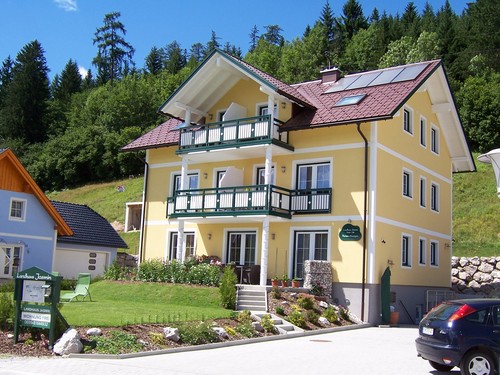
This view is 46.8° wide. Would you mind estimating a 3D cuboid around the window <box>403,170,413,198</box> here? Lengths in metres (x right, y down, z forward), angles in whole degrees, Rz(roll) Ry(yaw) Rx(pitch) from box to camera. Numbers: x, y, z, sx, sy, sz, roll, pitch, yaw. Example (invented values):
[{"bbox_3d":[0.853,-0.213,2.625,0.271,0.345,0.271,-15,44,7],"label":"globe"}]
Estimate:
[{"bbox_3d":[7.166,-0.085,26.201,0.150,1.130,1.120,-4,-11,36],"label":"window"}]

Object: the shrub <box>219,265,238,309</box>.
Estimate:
[{"bbox_3d":[-0.791,3.676,21.400,0.643,1.567,0.643,3,-8,0],"label":"shrub"}]

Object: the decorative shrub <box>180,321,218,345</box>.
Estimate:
[{"bbox_3d":[-1.154,3.249,12.946,0.896,0.516,0.615,3,-9,-4],"label":"decorative shrub"}]

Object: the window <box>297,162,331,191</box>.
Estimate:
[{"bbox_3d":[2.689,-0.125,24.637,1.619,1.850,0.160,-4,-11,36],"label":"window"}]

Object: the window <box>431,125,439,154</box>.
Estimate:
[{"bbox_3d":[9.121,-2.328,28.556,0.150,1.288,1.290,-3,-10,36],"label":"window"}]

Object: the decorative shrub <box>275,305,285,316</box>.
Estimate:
[{"bbox_3d":[0.930,3.878,18.219,0.315,0.363,0.298,2,-9,3],"label":"decorative shrub"}]

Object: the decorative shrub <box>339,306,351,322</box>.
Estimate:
[{"bbox_3d":[3.263,4.368,19.950,0.373,0.492,0.373,-3,-10,36],"label":"decorative shrub"}]

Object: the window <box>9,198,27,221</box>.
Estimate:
[{"bbox_3d":[-14.524,1.362,36.041,0.160,1.299,1.057,-4,-11,36],"label":"window"}]

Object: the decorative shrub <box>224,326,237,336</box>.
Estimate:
[{"bbox_3d":[-0.469,3.502,14.050,0.280,0.230,0.270,3,-9,0],"label":"decorative shrub"}]

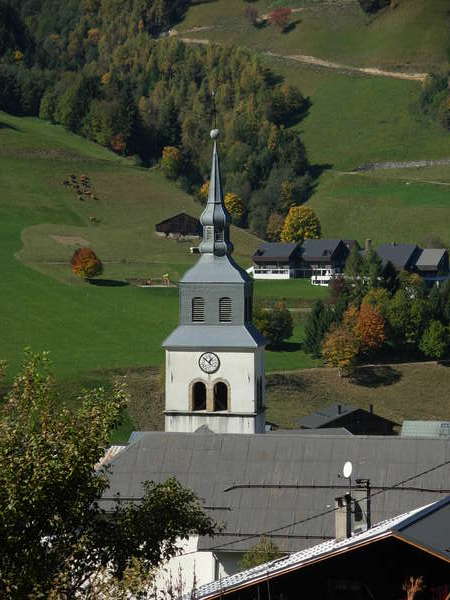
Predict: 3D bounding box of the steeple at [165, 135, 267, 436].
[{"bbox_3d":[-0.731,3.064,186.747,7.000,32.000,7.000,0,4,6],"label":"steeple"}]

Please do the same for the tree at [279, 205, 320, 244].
[{"bbox_3d":[23.598,-23.285,769.286,12.500,12.800,12.200,0,4,0],"label":"tree"}]

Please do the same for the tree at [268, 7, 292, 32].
[{"bbox_3d":[24.638,-124.523,1092.651,10.700,11.400,10.700,0,4,0],"label":"tree"}]

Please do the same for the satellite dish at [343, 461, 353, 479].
[{"bbox_3d":[5.356,7.411,107.612,0.200,0.730,0.700,-3,5,-31],"label":"satellite dish"}]

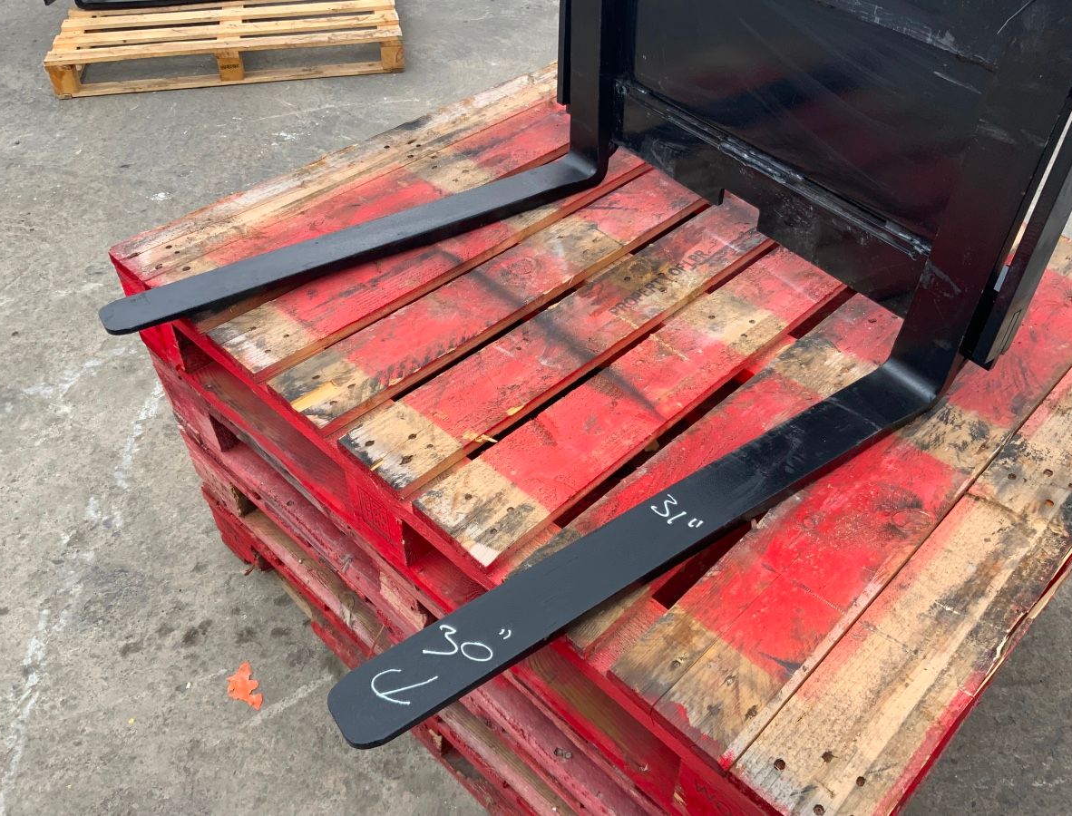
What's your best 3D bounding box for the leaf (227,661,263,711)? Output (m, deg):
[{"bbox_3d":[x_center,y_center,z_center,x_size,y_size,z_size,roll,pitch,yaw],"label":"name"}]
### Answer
[{"bbox_3d":[-0.481,0.464,1.501,0.049,0.015,0.096,-25,48,-24],"label":"leaf"}]

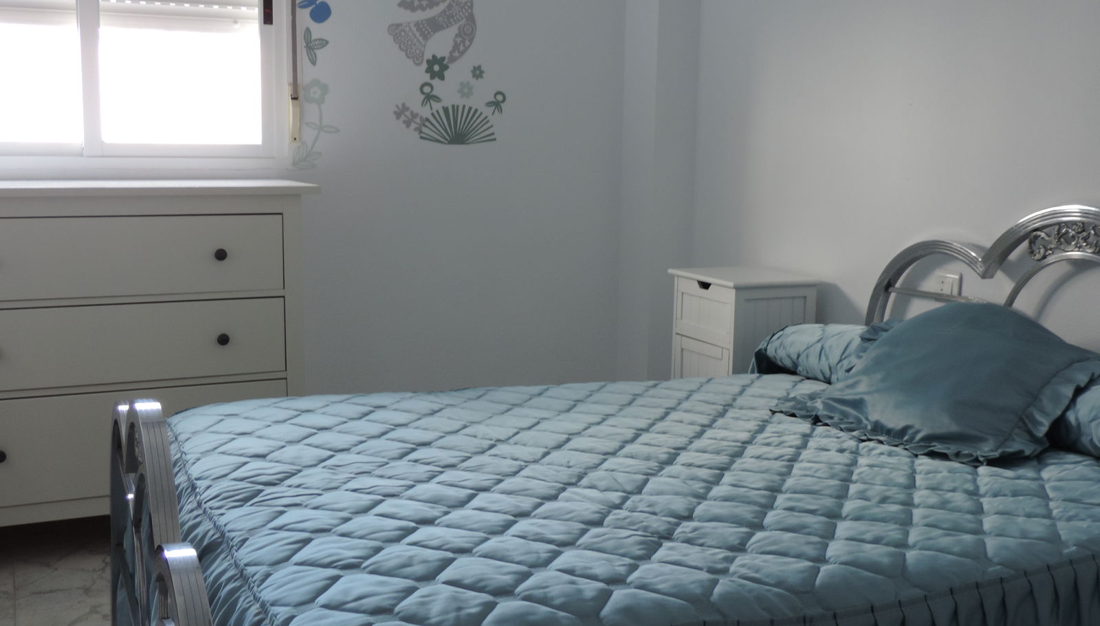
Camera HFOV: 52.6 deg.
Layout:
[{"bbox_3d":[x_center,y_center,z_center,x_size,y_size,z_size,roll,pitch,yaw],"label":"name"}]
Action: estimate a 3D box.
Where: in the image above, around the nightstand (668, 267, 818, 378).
[{"bbox_3d":[0.557,0.230,3.307,0.305,0.690,0.319,-4,11,-27],"label":"nightstand"}]

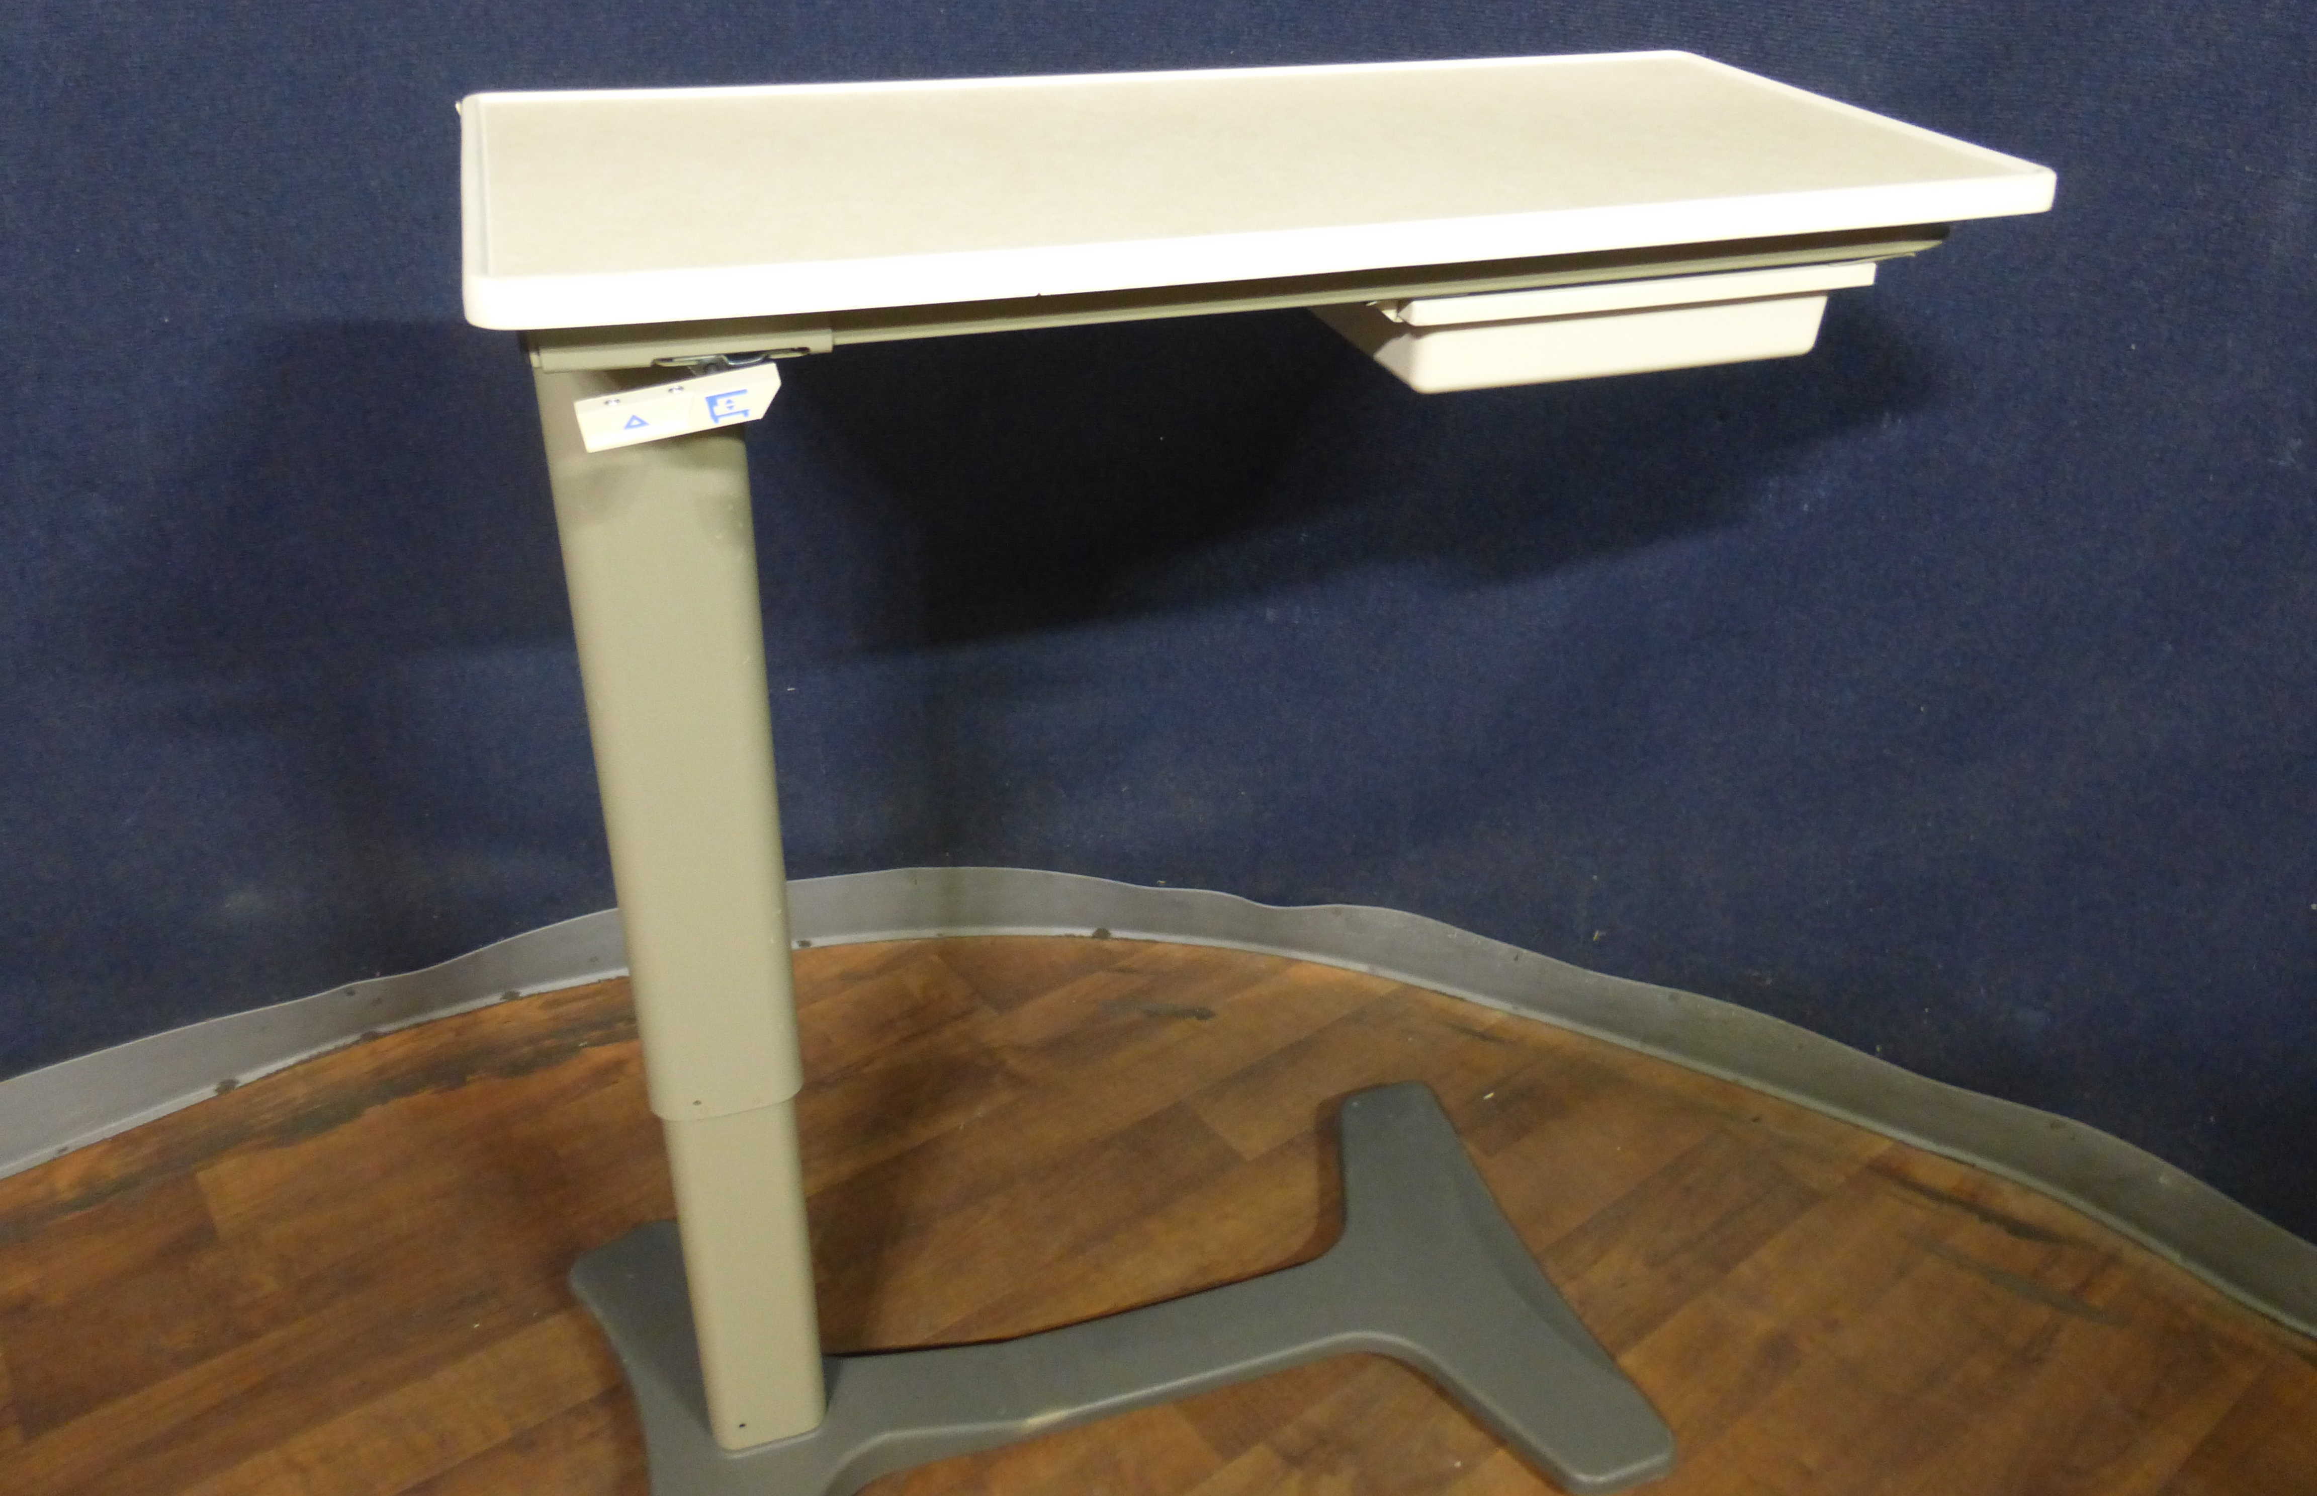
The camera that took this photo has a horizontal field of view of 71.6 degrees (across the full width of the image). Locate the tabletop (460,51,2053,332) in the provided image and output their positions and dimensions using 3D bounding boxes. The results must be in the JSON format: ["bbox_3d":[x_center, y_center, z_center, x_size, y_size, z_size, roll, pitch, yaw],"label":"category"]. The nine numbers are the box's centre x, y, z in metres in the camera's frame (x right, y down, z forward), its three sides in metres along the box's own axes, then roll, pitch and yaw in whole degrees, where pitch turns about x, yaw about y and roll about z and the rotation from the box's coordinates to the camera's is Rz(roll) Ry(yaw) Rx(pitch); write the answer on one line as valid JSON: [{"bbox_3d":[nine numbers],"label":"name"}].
[{"bbox_3d":[0.049,-0.324,0.879,0.800,0.022,0.348,-10,35,-18],"label":"tabletop"}]

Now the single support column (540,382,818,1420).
[{"bbox_3d":[-0.290,0.152,1.052,0.097,0.889,0.075,-9,35,-18],"label":"single support column"}]

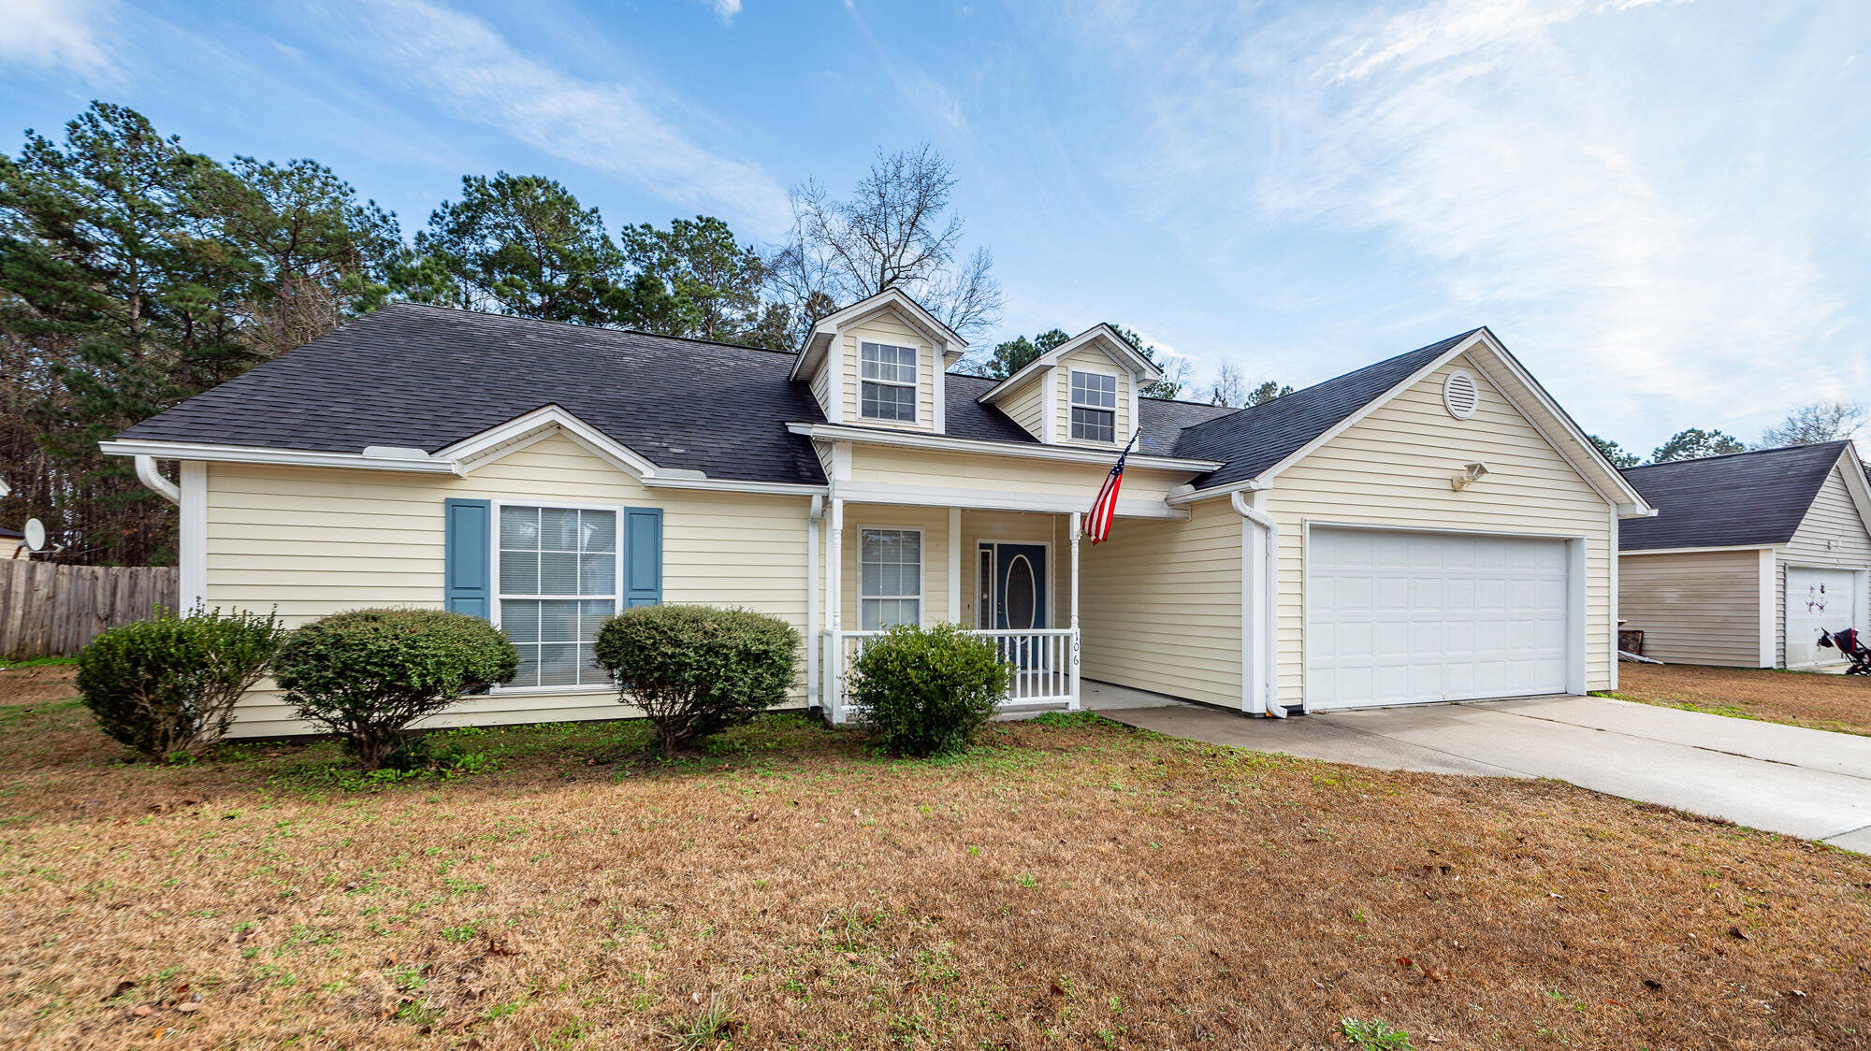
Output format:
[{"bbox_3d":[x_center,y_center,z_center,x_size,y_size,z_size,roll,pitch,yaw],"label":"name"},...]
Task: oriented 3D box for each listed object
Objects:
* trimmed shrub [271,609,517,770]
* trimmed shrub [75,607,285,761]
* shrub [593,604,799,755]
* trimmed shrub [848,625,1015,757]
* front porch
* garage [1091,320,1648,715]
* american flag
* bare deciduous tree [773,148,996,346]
[{"bbox_3d":[-4.076,1.227,4.800,1.420,1.168,1.420,1,-4,-17],"label":"trimmed shrub"},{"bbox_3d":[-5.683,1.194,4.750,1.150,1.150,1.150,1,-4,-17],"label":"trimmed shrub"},{"bbox_3d":[-1.933,1.238,5.150,1.574,1.168,1.574,1,-4,-17],"label":"shrub"},{"bbox_3d":[-0.042,1.361,5.250,1.368,1.065,1.368,1,-4,-17],"label":"trimmed shrub"},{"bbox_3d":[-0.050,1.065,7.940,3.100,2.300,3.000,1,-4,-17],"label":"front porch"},{"bbox_3d":[5.659,0.049,10.126,6.650,4.550,5.600,1,-4,-17],"label":"garage"},{"bbox_3d":[1.779,-0.391,6.300,0.420,1.100,0.600,1,-4,-17],"label":"american flag"},{"bbox_3d":[-1.727,-5.339,22.000,7.600,16.078,7.400,1,-4,-17],"label":"bare deciduous tree"}]

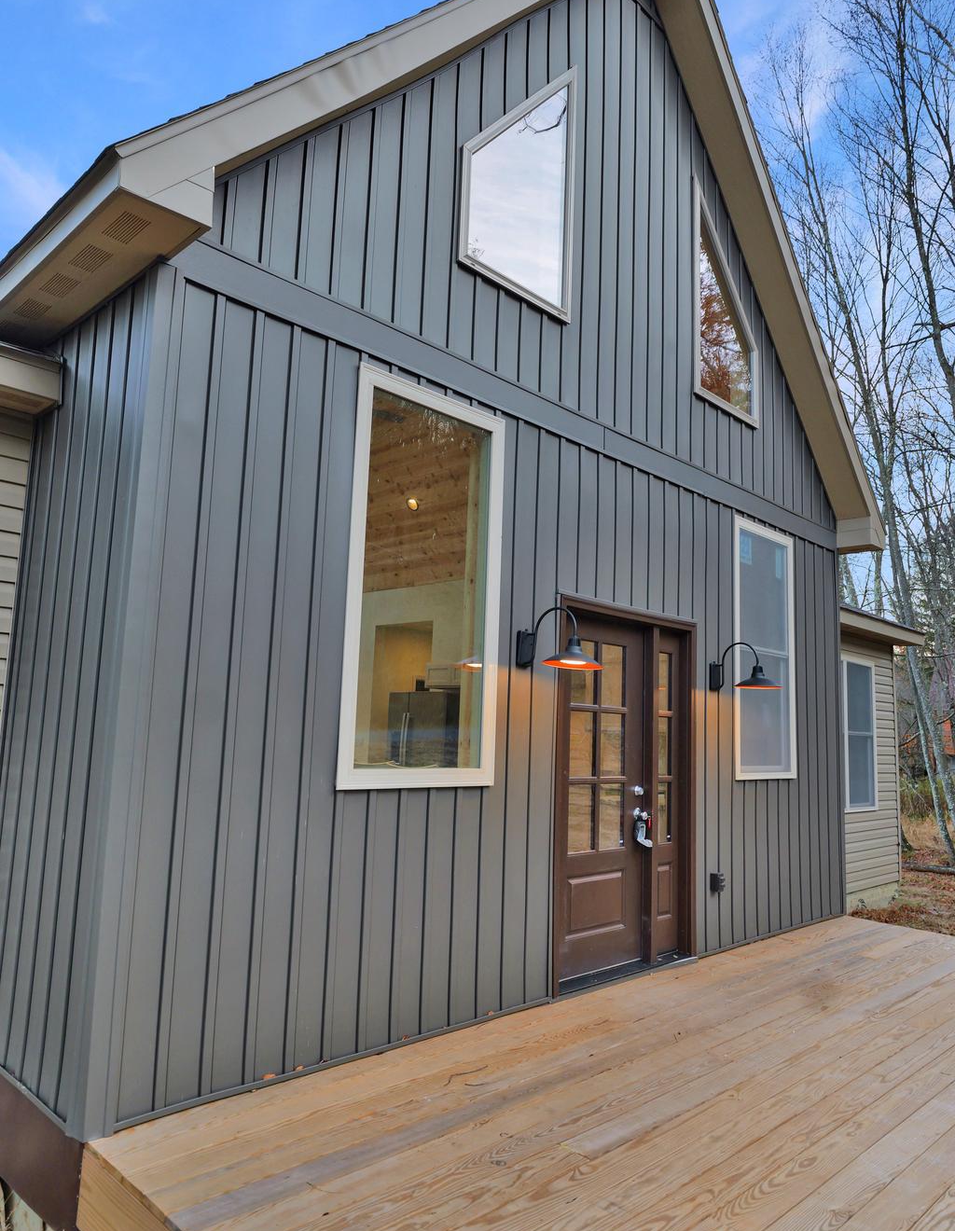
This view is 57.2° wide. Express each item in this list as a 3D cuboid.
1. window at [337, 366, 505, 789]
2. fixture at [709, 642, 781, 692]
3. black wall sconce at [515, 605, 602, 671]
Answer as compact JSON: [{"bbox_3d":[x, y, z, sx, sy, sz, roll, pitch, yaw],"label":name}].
[{"bbox_3d":[-0.222,-0.145,4.169,0.080,1.900,0.960,-6,-11,44],"label":"window"},{"bbox_3d":[1.793,0.345,5.844,0.475,0.320,0.310,-6,-11,44],"label":"fixture"},{"bbox_3d":[0.421,0.108,4.460,0.475,0.320,0.310,-6,-11,44],"label":"black wall sconce"}]

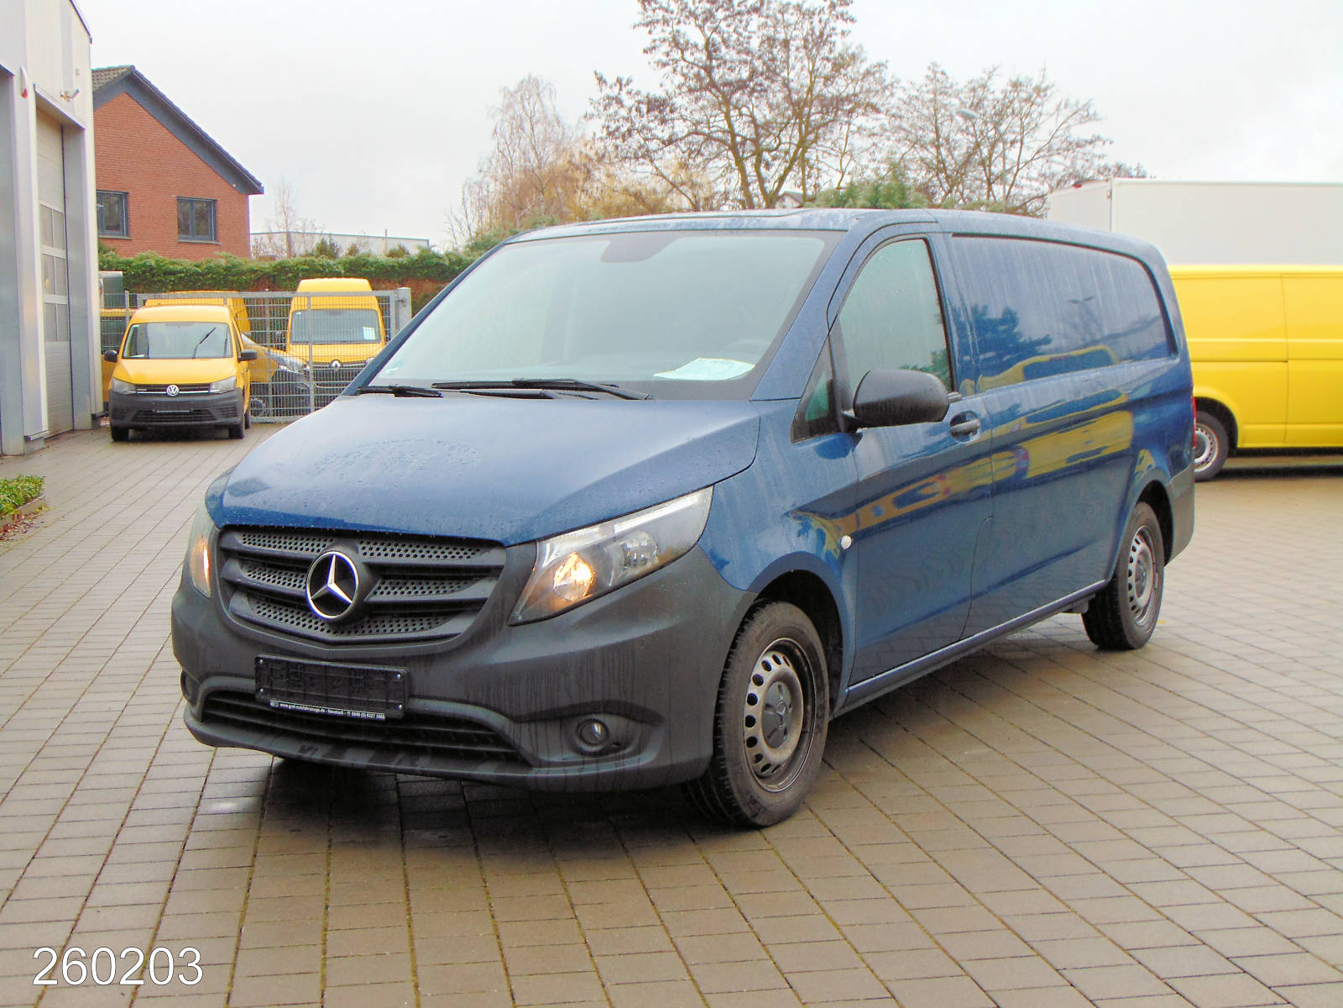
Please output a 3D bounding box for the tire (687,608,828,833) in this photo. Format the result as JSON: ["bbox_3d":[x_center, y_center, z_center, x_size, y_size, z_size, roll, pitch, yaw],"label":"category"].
[{"bbox_3d":[0.243,0.590,5.538,0.205,0.655,0.660,2,6,31],"label":"tire"}]

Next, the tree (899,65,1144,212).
[{"bbox_3d":[9.406,-7.567,52.374,6.720,8.500,6.050,0,5,10],"label":"tree"}]

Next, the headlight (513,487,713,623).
[{"bbox_3d":[-0.137,0.130,5.078,0.390,0.345,0.490,2,6,31],"label":"headlight"}]

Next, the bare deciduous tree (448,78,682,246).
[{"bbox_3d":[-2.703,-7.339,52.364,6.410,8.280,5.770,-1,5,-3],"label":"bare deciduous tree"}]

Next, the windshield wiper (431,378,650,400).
[{"bbox_3d":[-0.419,-0.337,5.885,0.820,0.075,0.100,2,6,31],"label":"windshield wiper"}]

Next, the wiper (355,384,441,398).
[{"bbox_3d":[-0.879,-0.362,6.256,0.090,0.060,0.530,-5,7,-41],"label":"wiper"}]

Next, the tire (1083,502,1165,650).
[{"bbox_3d":[1.994,0.307,8.474,0.205,0.655,0.660,2,6,31],"label":"tire"}]

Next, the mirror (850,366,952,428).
[{"bbox_3d":[0.670,-0.320,5.850,0.240,0.180,0.200,2,6,31],"label":"mirror"}]

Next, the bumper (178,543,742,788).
[{"bbox_3d":[-0.767,0.395,5.438,1.900,0.650,0.630,2,6,31],"label":"bumper"}]

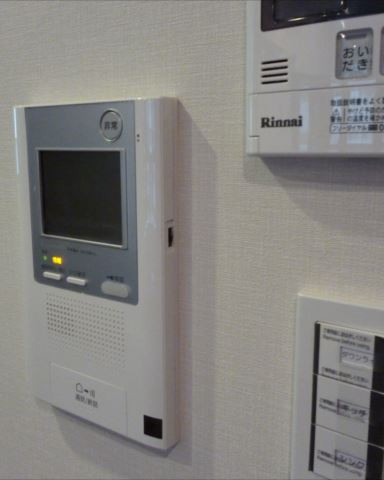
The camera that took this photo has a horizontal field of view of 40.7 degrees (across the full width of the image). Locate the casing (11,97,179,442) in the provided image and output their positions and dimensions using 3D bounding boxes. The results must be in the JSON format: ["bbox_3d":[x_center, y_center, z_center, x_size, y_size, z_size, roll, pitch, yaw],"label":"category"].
[{"bbox_3d":[-0.078,0.022,0.402,0.154,0.249,0.019,7,12,35],"label":"casing"}]

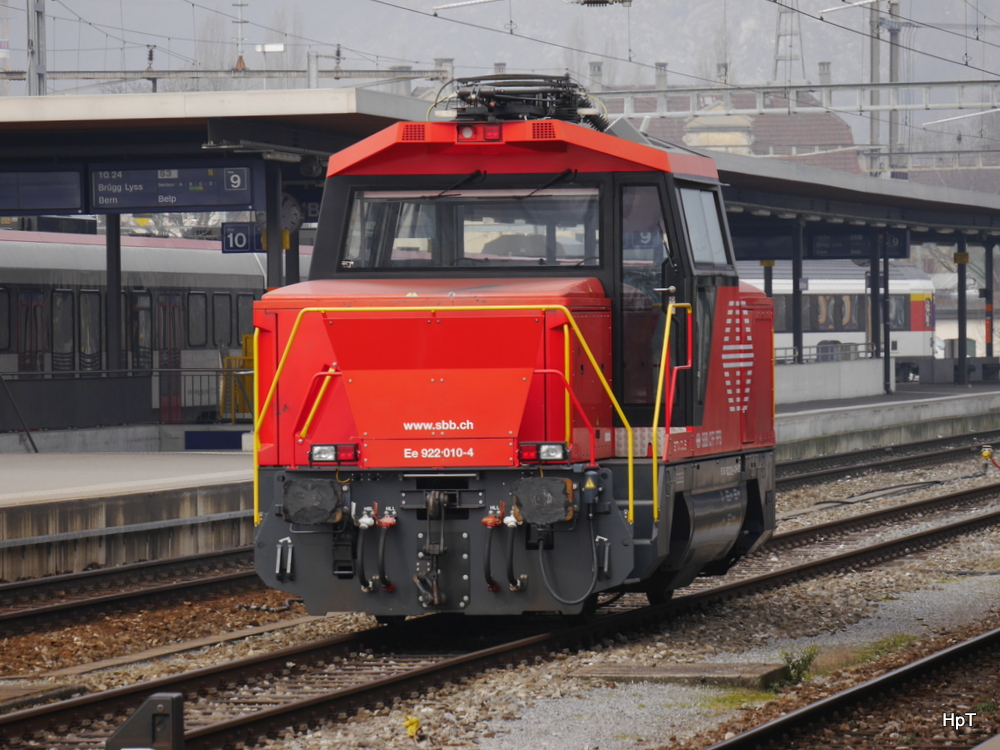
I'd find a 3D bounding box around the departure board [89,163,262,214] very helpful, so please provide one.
[{"bbox_3d":[-4.597,-2.653,97.120,2.440,0.690,0.650,0,0,10],"label":"departure board"}]

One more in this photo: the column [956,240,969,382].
[{"bbox_3d":[12.292,-1.710,181.085,0.210,3.950,0.210,0,0,10],"label":"column"}]

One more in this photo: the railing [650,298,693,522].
[{"bbox_3d":[1.347,0.283,53.085,0.150,1.660,1.600,0,0,10],"label":"railing"}]

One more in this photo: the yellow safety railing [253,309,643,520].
[{"bbox_3d":[-0.470,0.293,51.047,2.905,1.643,0.360,0,0,10],"label":"yellow safety railing"}]

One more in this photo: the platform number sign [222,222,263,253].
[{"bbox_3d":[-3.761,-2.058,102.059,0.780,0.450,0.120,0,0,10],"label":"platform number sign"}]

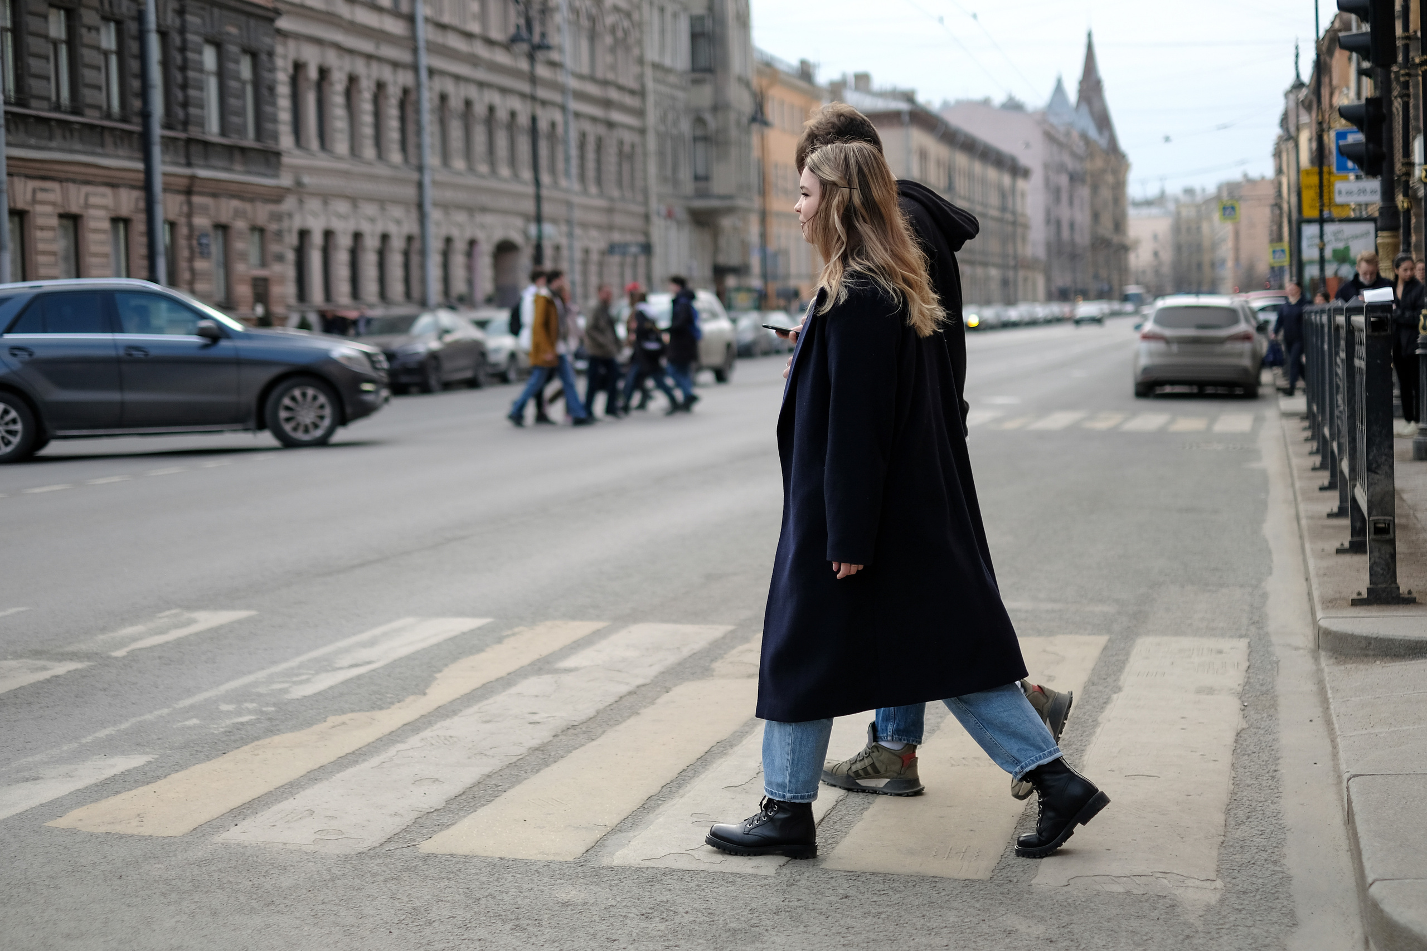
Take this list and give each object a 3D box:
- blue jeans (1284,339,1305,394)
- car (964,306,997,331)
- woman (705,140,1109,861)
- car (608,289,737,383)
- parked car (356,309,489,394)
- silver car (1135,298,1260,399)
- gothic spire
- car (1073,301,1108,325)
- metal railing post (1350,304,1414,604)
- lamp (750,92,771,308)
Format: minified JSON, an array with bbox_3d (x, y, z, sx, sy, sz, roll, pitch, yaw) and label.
[{"bbox_3d":[8.580,-1.627,31.000,0.370,0.820,0.380,0,5,15],"label":"blue jeans"},{"bbox_3d":[15.160,-9.130,121.798,1.800,1.480,4.400,0,5,15],"label":"car"},{"bbox_3d":[0.429,0.062,4.835,0.910,1.655,0.500,-1,4,6],"label":"woman"},{"bbox_3d":[-0.887,-2.543,38.703,1.850,1.740,4.500,0,5,15],"label":"car"},{"bbox_3d":[-5.847,-2.484,41.645,1.840,1.570,4.500,0,5,15],"label":"parked car"},{"bbox_3d":[7.406,-2.003,31.988,1.830,1.500,4.550,0,5,15],"label":"silver car"},{"bbox_3d":[56.035,-56.733,311.463,7.500,17.600,7.500,0,5,15],"label":"gothic spire"},{"bbox_3d":[23.619,-10.223,132.402,1.800,1.480,4.400,0,5,15],"label":"car"},{"bbox_3d":[2.457,-0.089,7.721,0.225,1.120,0.130,0,5,15],"label":"metal railing post"},{"bbox_3d":[1.809,-9.547,78.761,0.800,9.500,0.800,0,5,15],"label":"lamp"}]

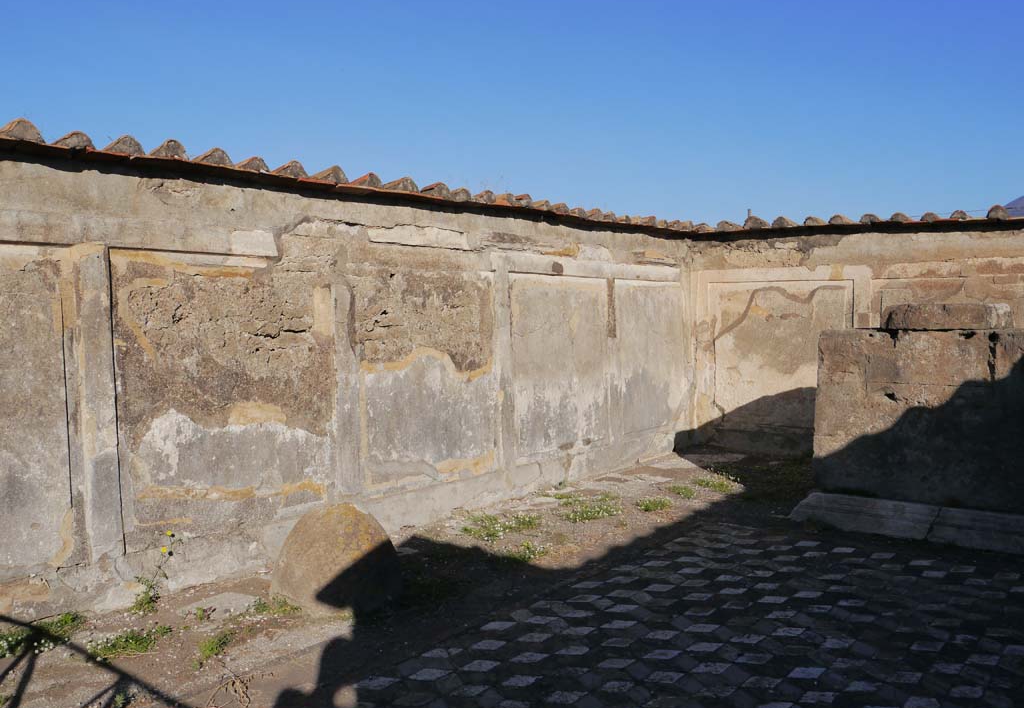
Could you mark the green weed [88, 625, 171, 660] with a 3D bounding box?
[{"bbox_3d":[-1.883,1.401,4.081,0.367,0.108,0.220,-2,3,-25],"label":"green weed"}]

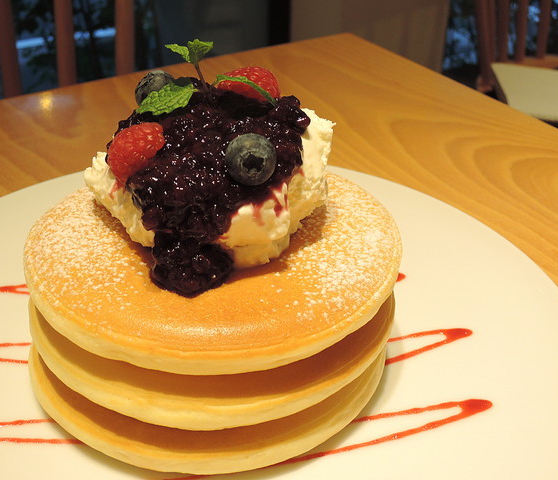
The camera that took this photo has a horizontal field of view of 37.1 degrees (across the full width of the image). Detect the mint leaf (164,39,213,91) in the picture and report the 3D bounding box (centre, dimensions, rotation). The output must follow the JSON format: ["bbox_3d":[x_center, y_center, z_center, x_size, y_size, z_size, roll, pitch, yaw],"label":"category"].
[{"bbox_3d":[-0.030,-0.059,0.278,0.017,0.015,0.011,0,29,0],"label":"mint leaf"}]

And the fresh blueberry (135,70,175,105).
[{"bbox_3d":[-0.043,-0.052,0.286,0.014,0.013,0.014,0,29,0],"label":"fresh blueberry"}]

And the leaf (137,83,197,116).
[{"bbox_3d":[-0.037,-0.046,0.275,0.022,0.005,0.013,-26,59,-28],"label":"leaf"}]

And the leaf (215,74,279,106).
[{"bbox_3d":[-0.011,-0.051,0.281,0.021,0.006,0.012,20,15,5],"label":"leaf"}]

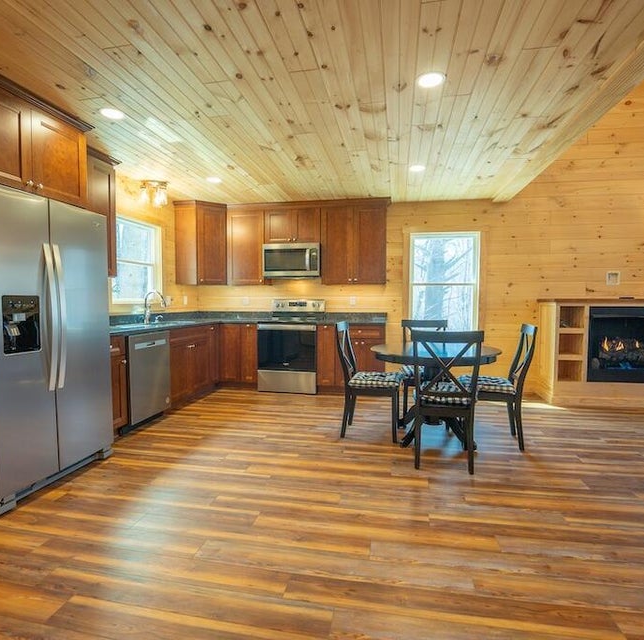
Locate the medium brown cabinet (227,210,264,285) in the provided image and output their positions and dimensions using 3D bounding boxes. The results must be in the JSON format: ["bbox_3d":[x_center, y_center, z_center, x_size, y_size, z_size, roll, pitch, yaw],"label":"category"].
[{"bbox_3d":[-1.007,-1.000,5.225,0.535,1.035,0.322,1,3,10],"label":"medium brown cabinet"}]

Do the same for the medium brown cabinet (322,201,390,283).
[{"bbox_3d":[0.443,-0.993,4.942,0.857,1.064,0.343,1,3,11],"label":"medium brown cabinet"}]

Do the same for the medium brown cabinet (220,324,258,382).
[{"bbox_3d":[-1.022,0.452,5.169,0.556,0.836,0.607,1,3,11],"label":"medium brown cabinet"}]

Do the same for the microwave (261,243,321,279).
[{"bbox_3d":[-0.362,-0.780,5.085,0.763,0.452,0.397,1,3,11],"label":"microwave"}]

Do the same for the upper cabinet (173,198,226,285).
[{"bbox_3d":[-1.598,-1.016,5.192,0.608,1.065,0.600,1,3,10],"label":"upper cabinet"}]

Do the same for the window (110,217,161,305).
[{"bbox_3d":[-2.147,-0.664,4.301,0.109,0.975,0.900,1,3,11],"label":"window"}]

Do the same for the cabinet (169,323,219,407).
[{"bbox_3d":[-1.777,0.491,4.414,0.622,0.836,1.045,1,3,11],"label":"cabinet"}]

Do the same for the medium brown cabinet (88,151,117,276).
[{"bbox_3d":[-2.119,-0.893,3.158,0.320,1.025,0.627,1,3,10],"label":"medium brown cabinet"}]

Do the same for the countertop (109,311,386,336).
[{"bbox_3d":[-0.741,0.026,4.059,2.799,0.134,2.649,1,3,11],"label":"countertop"}]

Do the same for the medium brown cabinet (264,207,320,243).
[{"bbox_3d":[-0.353,-1.261,5.090,0.768,0.498,0.333,1,3,11],"label":"medium brown cabinet"}]

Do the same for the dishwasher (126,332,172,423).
[{"bbox_3d":[-1.896,0.536,3.564,0.614,0.840,0.604,1,3,10],"label":"dishwasher"}]

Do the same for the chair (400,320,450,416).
[{"bbox_3d":[1.004,0.515,3.629,0.475,0.985,0.520,1,3,10],"label":"chair"}]

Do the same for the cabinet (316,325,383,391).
[{"bbox_3d":[0.411,0.496,4.902,0.846,0.885,0.595,1,3,10],"label":"cabinet"}]

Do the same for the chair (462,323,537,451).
[{"bbox_3d":[1.467,0.542,3.163,0.520,0.985,0.475,1,3,16],"label":"chair"}]

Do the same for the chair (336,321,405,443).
[{"bbox_3d":[0.424,0.528,3.339,0.520,0.985,0.475,1,3,15],"label":"chair"}]

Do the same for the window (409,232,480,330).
[{"bbox_3d":[1.621,-0.473,4.973,0.890,1.345,0.100,1,3,10],"label":"window"}]

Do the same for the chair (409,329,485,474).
[{"bbox_3d":[0.888,0.558,2.759,0.465,0.970,0.517,1,3,11],"label":"chair"}]

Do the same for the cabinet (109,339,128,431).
[{"bbox_3d":[-2.005,0.578,3.086,0.614,0.885,0.379,1,3,10],"label":"cabinet"}]

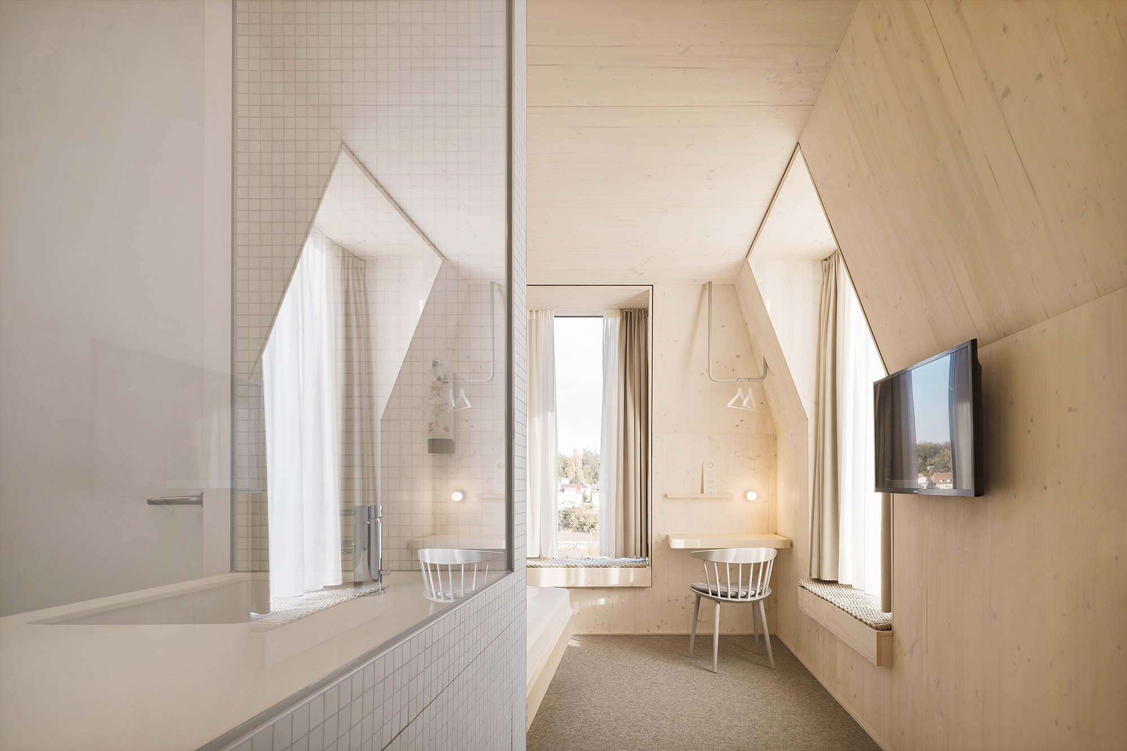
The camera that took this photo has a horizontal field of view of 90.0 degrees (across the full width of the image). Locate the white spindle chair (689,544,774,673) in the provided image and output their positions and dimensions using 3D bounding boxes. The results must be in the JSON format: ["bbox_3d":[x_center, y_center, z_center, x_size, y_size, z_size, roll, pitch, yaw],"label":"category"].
[{"bbox_3d":[1.100,1.492,3.660,0.530,0.735,0.485,1,-9,-7],"label":"white spindle chair"}]

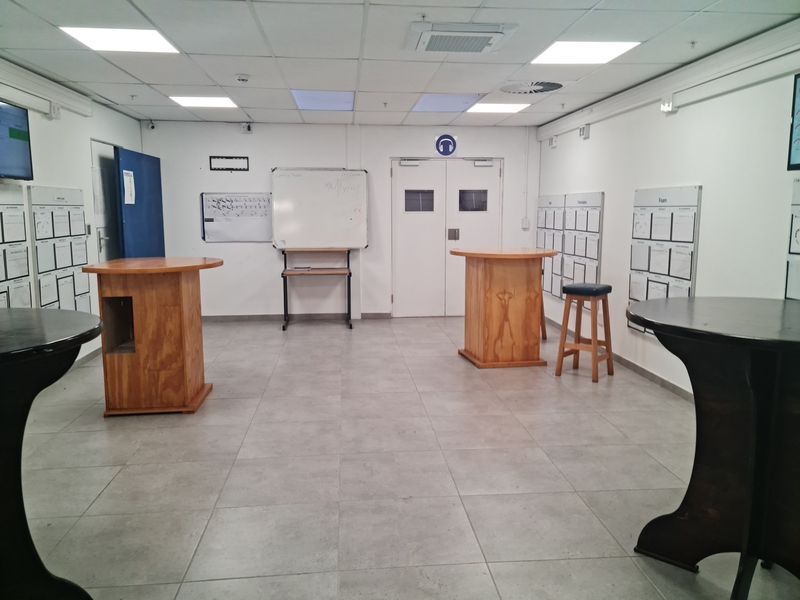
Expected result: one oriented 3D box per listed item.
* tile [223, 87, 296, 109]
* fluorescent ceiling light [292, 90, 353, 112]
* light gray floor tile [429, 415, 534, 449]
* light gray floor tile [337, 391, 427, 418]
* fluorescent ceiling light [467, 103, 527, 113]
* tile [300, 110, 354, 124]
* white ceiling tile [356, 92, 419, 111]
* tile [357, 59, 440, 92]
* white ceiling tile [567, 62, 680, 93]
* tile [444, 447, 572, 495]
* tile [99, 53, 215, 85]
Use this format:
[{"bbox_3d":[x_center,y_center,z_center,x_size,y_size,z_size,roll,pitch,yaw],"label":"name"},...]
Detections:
[{"bbox_3d":[-1.342,-1.958,6.097,0.600,0.018,1.200,-1,8,-5],"label":"tile"},{"bbox_3d":[-0.749,-1.982,6.163,0.605,0.030,1.195,-1,8,-5],"label":"fluorescent ceiling light"},{"bbox_3d":[0.519,0.861,4.057,0.600,0.012,0.600,-1,8,-5],"label":"light gray floor tile"},{"bbox_3d":[-0.132,0.776,4.535,0.600,0.012,0.600,-1,8,-5],"label":"light gray floor tile"},{"bbox_3d":[1.030,-2.044,6.625,0.605,0.030,0.598,-1,8,-5],"label":"fluorescent ceiling light"},{"bbox_3d":[-0.848,-2.155,7.349,0.603,0.018,1.018,-1,8,-5],"label":"tile"},{"bbox_3d":[-0.140,-2.006,6.310,0.603,0.018,1.200,-1,8,-5],"label":"white ceiling tile"},{"bbox_3d":[-0.035,-1.813,5.041,0.605,0.020,1.195,-1,8,-5],"label":"tile"},{"bbox_3d":[1.747,-1.833,5.206,0.556,0.020,1.195,-1,8,-5],"label":"white ceiling tile"},{"bbox_3d":[0.573,0.939,3.427,0.600,0.010,0.600,-1,8,-5],"label":"tile"},{"bbox_3d":[-1.826,-1.765,4.848,0.600,0.015,1.200,-1,8,-5],"label":"tile"}]

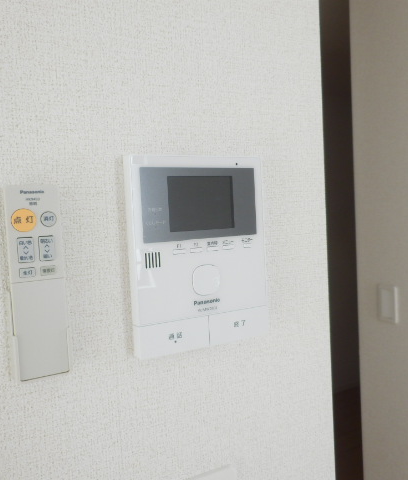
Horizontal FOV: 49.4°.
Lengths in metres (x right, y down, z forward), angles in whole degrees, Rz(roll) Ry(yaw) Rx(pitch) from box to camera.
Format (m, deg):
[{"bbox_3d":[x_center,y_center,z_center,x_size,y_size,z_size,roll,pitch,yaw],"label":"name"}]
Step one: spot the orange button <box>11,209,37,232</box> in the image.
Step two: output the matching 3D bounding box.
[{"bbox_3d":[-0.144,-0.016,0.353,0.019,0.019,0.003,-4,3,-24],"label":"orange button"}]

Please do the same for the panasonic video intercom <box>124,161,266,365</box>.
[{"bbox_3d":[-0.005,0.012,0.426,0.133,0.179,0.024,-4,3,-24],"label":"panasonic video intercom"}]

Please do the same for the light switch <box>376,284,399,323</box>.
[{"bbox_3d":[0.586,0.203,1.417,0.011,0.120,0.070,-4,3,-24],"label":"light switch"}]

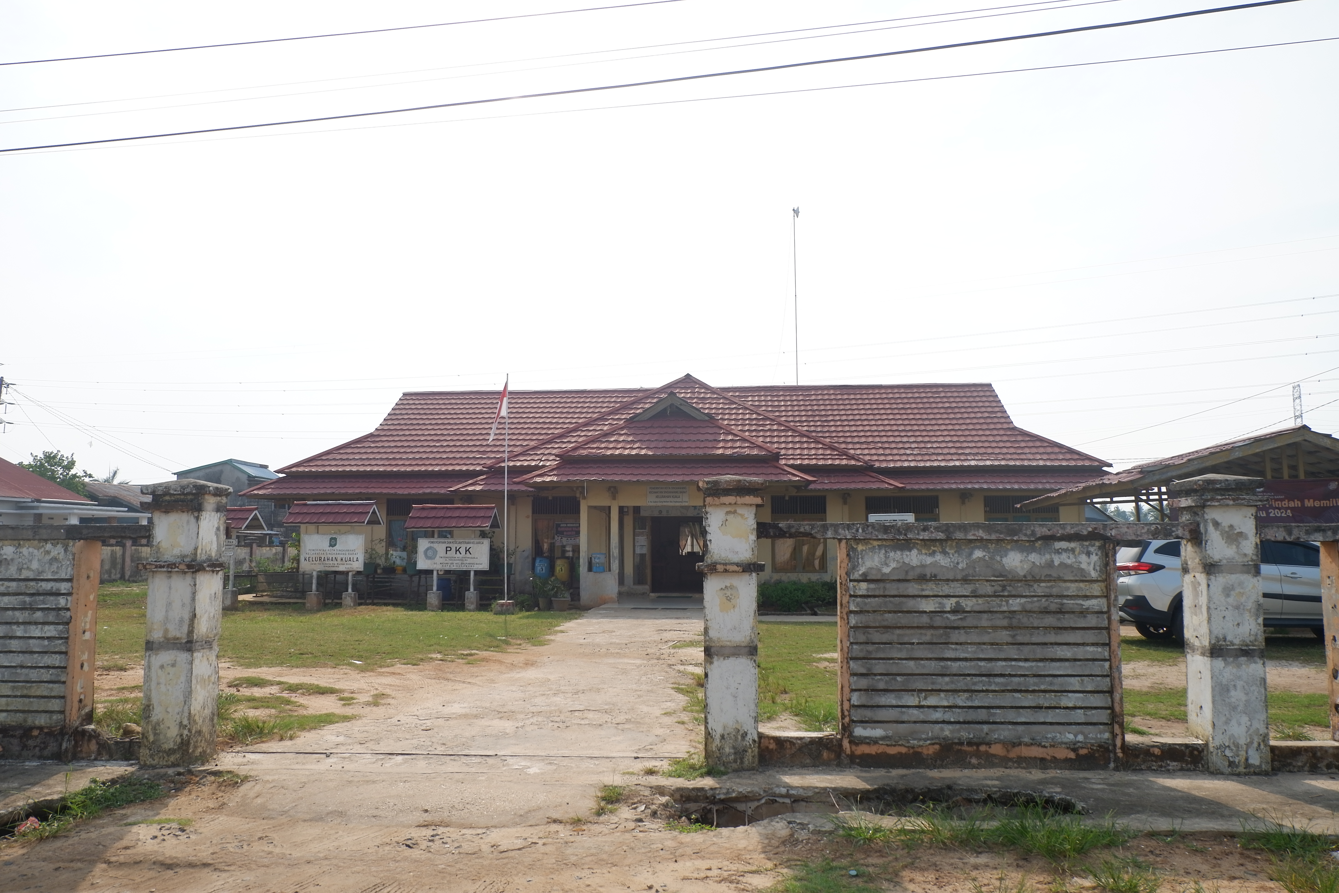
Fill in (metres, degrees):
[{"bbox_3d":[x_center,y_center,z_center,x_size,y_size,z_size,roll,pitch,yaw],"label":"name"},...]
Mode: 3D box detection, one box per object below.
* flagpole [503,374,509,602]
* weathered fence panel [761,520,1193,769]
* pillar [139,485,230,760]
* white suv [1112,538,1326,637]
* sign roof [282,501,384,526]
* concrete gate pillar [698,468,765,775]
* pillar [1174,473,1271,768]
[{"bbox_3d":[-3.607,0.943,19.812,0.060,5.073,0.060,0,-5,0],"label":"flagpole"},{"bbox_3d":[2.152,1.378,6.290,3.090,1.688,0.170,0,-5,0],"label":"weathered fence panel"},{"bbox_3d":[-3.506,1.239,6.463,0.430,1.994,0.430,0,-5,0],"label":"pillar"},{"bbox_3d":[8.800,2.000,13.100,4.430,1.700,1.740,-1,-5,3],"label":"white suv"},{"bbox_3d":[-7.600,1.515,20.300,1.880,0.540,1.080,0,-5,3],"label":"sign roof"},{"bbox_3d":[0.420,1.223,6.344,0.450,2.024,0.430,0,-5,0],"label":"concrete gate pillar"},{"bbox_3d":[3.892,1.215,6.314,0.440,2.033,0.420,0,-5,0],"label":"pillar"}]

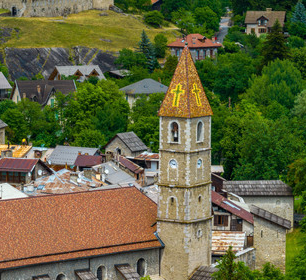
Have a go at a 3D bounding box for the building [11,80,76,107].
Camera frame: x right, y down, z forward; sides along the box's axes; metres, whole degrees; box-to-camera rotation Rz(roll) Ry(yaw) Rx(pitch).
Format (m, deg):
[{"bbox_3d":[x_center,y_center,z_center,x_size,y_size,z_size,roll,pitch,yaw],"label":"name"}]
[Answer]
[{"bbox_3d":[-23.920,-8.210,385.580,12.500,10.000,9.500,-2,7,-17],"label":"building"}]

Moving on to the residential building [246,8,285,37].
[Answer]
[{"bbox_3d":[34.130,-35.040,525.490,12.000,8.500,9.000,1,7,12],"label":"residential building"}]

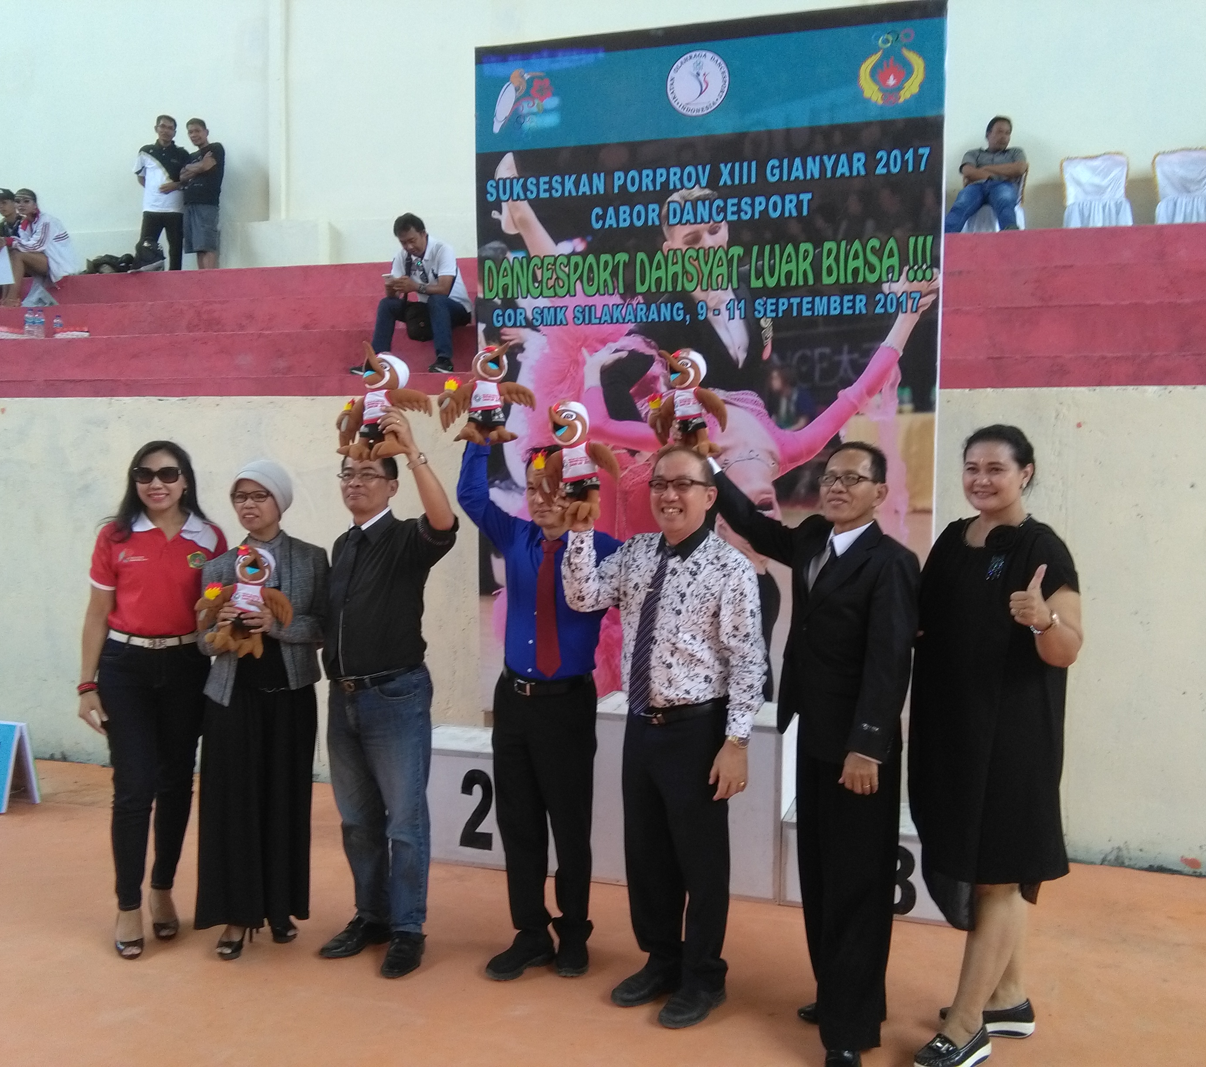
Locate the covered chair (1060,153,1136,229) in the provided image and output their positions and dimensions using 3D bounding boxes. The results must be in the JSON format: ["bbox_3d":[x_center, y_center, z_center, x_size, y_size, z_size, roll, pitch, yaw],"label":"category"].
[{"bbox_3d":[3.814,-2.556,8.865,0.480,0.890,0.500,1,2,17],"label":"covered chair"}]

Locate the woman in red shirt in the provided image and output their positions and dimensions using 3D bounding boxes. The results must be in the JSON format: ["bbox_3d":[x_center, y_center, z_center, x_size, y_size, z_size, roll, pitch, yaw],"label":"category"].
[{"bbox_3d":[-1.490,0.527,3.824,0.480,1.660,0.340,0,2,-18],"label":"woman in red shirt"}]

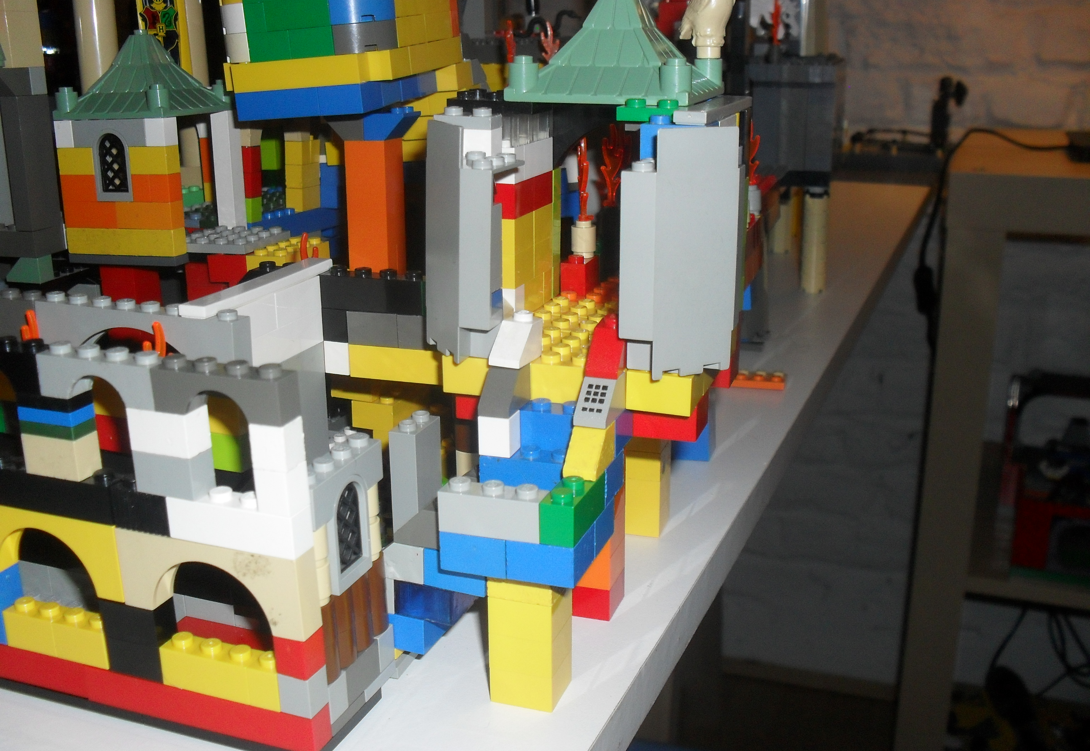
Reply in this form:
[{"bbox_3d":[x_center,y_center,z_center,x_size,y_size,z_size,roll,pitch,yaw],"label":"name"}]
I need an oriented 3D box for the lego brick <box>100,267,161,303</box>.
[{"bbox_3d":[-0.162,-0.038,0.432,0.016,0.013,0.016,5,17,19],"label":"lego brick"}]

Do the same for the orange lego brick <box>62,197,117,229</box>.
[{"bbox_3d":[-0.163,-0.059,0.401,0.024,0.010,0.008,5,17,18],"label":"orange lego brick"}]

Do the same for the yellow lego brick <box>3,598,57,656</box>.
[{"bbox_3d":[-0.123,0.060,0.270,0.016,0.011,0.008,5,17,20],"label":"yellow lego brick"}]

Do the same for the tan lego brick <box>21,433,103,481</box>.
[{"bbox_3d":[-0.110,0.018,0.252,0.016,0.010,0.008,5,17,19],"label":"tan lego brick"}]

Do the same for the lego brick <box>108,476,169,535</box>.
[{"bbox_3d":[-0.087,0.028,0.242,0.016,0.010,0.008,5,17,20],"label":"lego brick"}]

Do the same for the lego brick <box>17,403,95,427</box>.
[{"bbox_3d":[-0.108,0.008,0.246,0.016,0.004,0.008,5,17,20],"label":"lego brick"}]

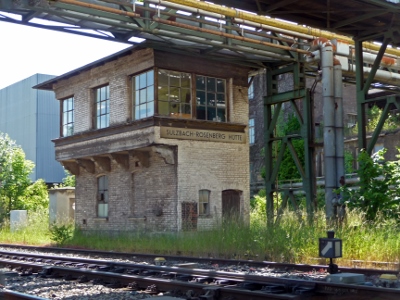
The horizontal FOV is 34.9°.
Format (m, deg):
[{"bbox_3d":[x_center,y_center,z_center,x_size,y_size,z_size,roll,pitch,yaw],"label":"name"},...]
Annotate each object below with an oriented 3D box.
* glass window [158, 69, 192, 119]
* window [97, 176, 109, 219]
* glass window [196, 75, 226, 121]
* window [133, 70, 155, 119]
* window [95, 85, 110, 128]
[{"bbox_3d":[-0.882,-1.996,22.996,1.473,1.716,0.150,3,-7,-35],"label":"glass window"},{"bbox_3d":[-4.185,2.021,27.588,0.150,1.878,1.172,3,-7,-35],"label":"window"},{"bbox_3d":[0.459,-1.930,23.954,1.467,1.707,0.150,3,-7,-35],"label":"glass window"},{"bbox_3d":[-2.092,-2.000,23.325,0.150,1.745,1.585,3,-7,-35],"label":"window"},{"bbox_3d":[-3.935,-1.747,25.942,0.150,1.754,1.569,3,-7,-35],"label":"window"}]

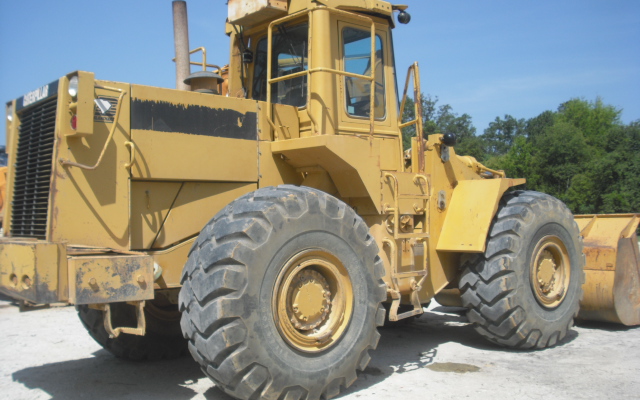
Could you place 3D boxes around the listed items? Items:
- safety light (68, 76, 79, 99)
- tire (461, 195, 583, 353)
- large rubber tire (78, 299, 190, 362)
[{"bbox_3d":[-1.691,-0.776,4.922,0.110,0.160,0.155,0,-2,-40],"label":"safety light"},{"bbox_3d":[2.315,0.791,7.914,1.740,1.740,0.680,0,-2,-41],"label":"tire"},{"bbox_3d":[-1.642,0.835,7.286,1.740,1.740,0.680,0,-2,-40],"label":"large rubber tire"}]

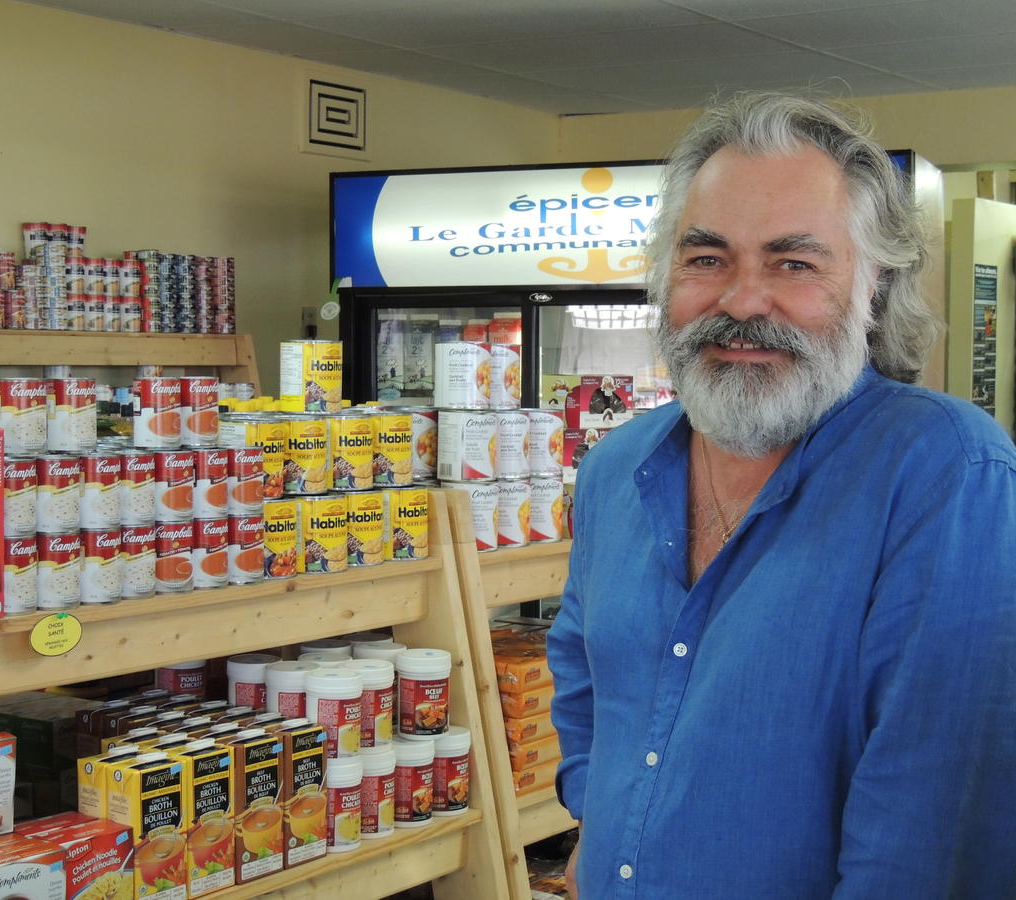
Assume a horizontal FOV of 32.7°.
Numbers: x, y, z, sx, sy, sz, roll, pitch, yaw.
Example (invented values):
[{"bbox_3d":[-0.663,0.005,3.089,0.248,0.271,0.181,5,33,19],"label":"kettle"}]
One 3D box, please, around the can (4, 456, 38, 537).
[{"bbox_3d":[-0.645,0.060,2.247,0.067,0.102,0.067,0,3,0],"label":"can"}]

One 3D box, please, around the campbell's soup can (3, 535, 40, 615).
[{"bbox_3d":[-0.653,0.162,2.278,0.066,0.102,0.066,0,3,0],"label":"campbell's soup can"}]

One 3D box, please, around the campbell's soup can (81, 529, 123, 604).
[{"bbox_3d":[-0.558,0.155,2.355,0.067,0.102,0.067,0,3,0],"label":"campbell's soup can"}]

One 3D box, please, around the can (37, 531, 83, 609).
[{"bbox_3d":[-0.601,0.158,2.298,0.067,0.102,0.067,0,3,0],"label":"can"}]

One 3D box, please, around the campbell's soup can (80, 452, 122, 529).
[{"bbox_3d":[-0.558,0.054,2.347,0.067,0.102,0.067,0,3,0],"label":"campbell's soup can"}]

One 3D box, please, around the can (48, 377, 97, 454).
[{"bbox_3d":[-0.606,-0.048,2.413,0.066,0.102,0.066,0,3,0],"label":"can"}]

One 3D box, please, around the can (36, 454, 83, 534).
[{"bbox_3d":[-0.600,0.057,2.293,0.067,0.102,0.067,0,3,0],"label":"can"}]

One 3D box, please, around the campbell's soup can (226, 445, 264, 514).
[{"bbox_3d":[-0.395,0.043,2.564,0.067,0.102,0.067,0,3,0],"label":"campbell's soup can"}]

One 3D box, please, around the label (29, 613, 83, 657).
[{"bbox_3d":[-0.589,0.241,2.262,0.004,0.055,0.083,2,4,38],"label":"label"}]

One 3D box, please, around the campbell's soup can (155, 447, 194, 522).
[{"bbox_3d":[-0.479,0.049,2.456,0.067,0.102,0.067,0,3,0],"label":"campbell's soup can"}]

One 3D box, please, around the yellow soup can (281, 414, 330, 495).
[{"bbox_3d":[-0.338,0.007,2.744,0.102,0.119,0.102,0,3,0],"label":"yellow soup can"}]

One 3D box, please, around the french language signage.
[{"bbox_3d":[0.294,-0.667,5.165,1.799,0.377,0.080,1,3,21],"label":"french language signage"}]

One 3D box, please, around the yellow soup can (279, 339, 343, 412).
[{"bbox_3d":[-0.325,-0.120,2.870,0.102,0.119,0.102,0,3,0],"label":"yellow soup can"}]

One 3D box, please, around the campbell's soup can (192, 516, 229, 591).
[{"bbox_3d":[-0.438,0.147,2.510,0.067,0.102,0.067,0,3,0],"label":"campbell's soup can"}]

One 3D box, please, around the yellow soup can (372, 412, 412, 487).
[{"bbox_3d":[-0.211,-0.002,2.901,0.102,0.119,0.102,0,3,0],"label":"yellow soup can"}]

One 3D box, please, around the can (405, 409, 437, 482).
[{"bbox_3d":[-0.173,-0.010,3.037,0.102,0.119,0.102,0,3,0],"label":"can"}]

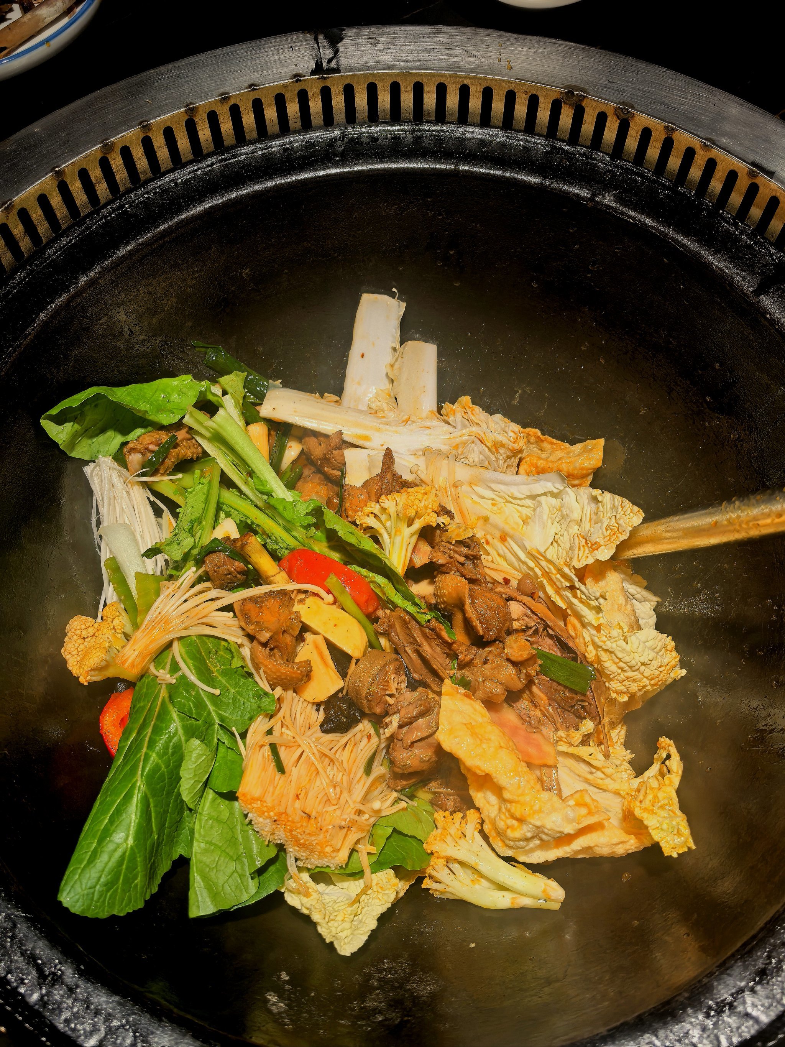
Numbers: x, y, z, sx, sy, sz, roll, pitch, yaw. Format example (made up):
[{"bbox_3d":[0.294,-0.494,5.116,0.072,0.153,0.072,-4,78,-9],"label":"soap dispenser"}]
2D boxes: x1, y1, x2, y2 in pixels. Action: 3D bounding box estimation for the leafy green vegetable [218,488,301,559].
[{"bbox_3d":[-0.079,0.001,0.480,0.060,0.016,0.022,37,71,15],"label":"leafy green vegetable"}]

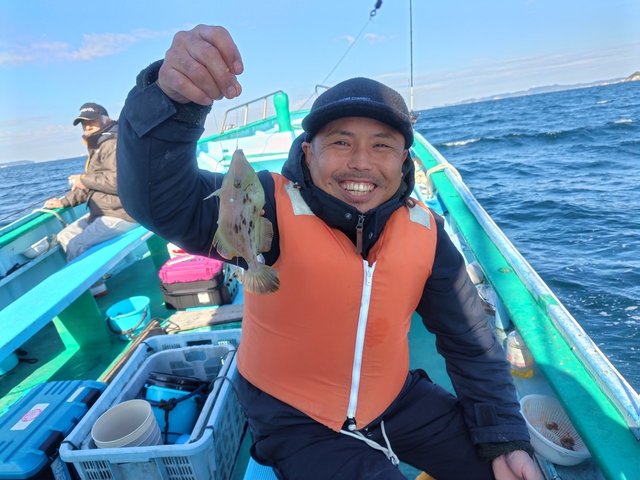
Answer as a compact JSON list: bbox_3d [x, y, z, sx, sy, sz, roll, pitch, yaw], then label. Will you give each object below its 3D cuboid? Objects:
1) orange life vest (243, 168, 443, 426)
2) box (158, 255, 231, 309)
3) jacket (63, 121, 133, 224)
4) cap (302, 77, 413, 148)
[{"bbox_3d":[0.020,0.116,0.890,0.370,0.480,0.280,5,13,-6],"label":"orange life vest"},{"bbox_3d":[-0.759,0.253,2.560,0.340,0.250,0.260,-6,15,7],"label":"box"},{"bbox_3d":[-1.466,-0.464,2.880,0.520,0.660,0.500,-12,16,-14],"label":"jacket"},{"bbox_3d":[0.067,-0.245,0.785,0.185,0.125,0.260,5,13,-2],"label":"cap"}]

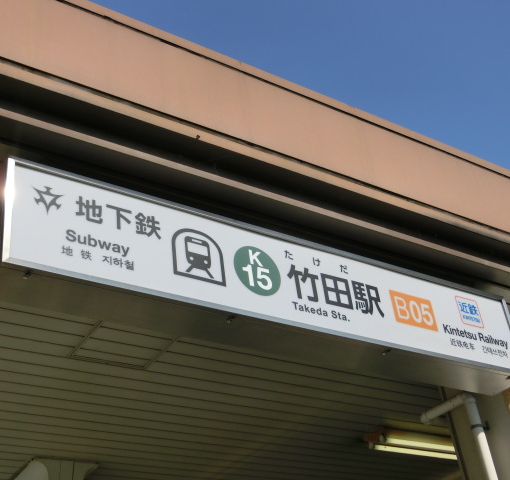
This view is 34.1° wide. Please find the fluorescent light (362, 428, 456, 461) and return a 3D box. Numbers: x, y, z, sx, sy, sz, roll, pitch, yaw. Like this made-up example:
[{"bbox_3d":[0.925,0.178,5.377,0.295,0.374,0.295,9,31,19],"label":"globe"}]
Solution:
[{"bbox_3d":[1.526,1.847,7.420,1.240,0.104,0.235,15,-40,-30],"label":"fluorescent light"}]

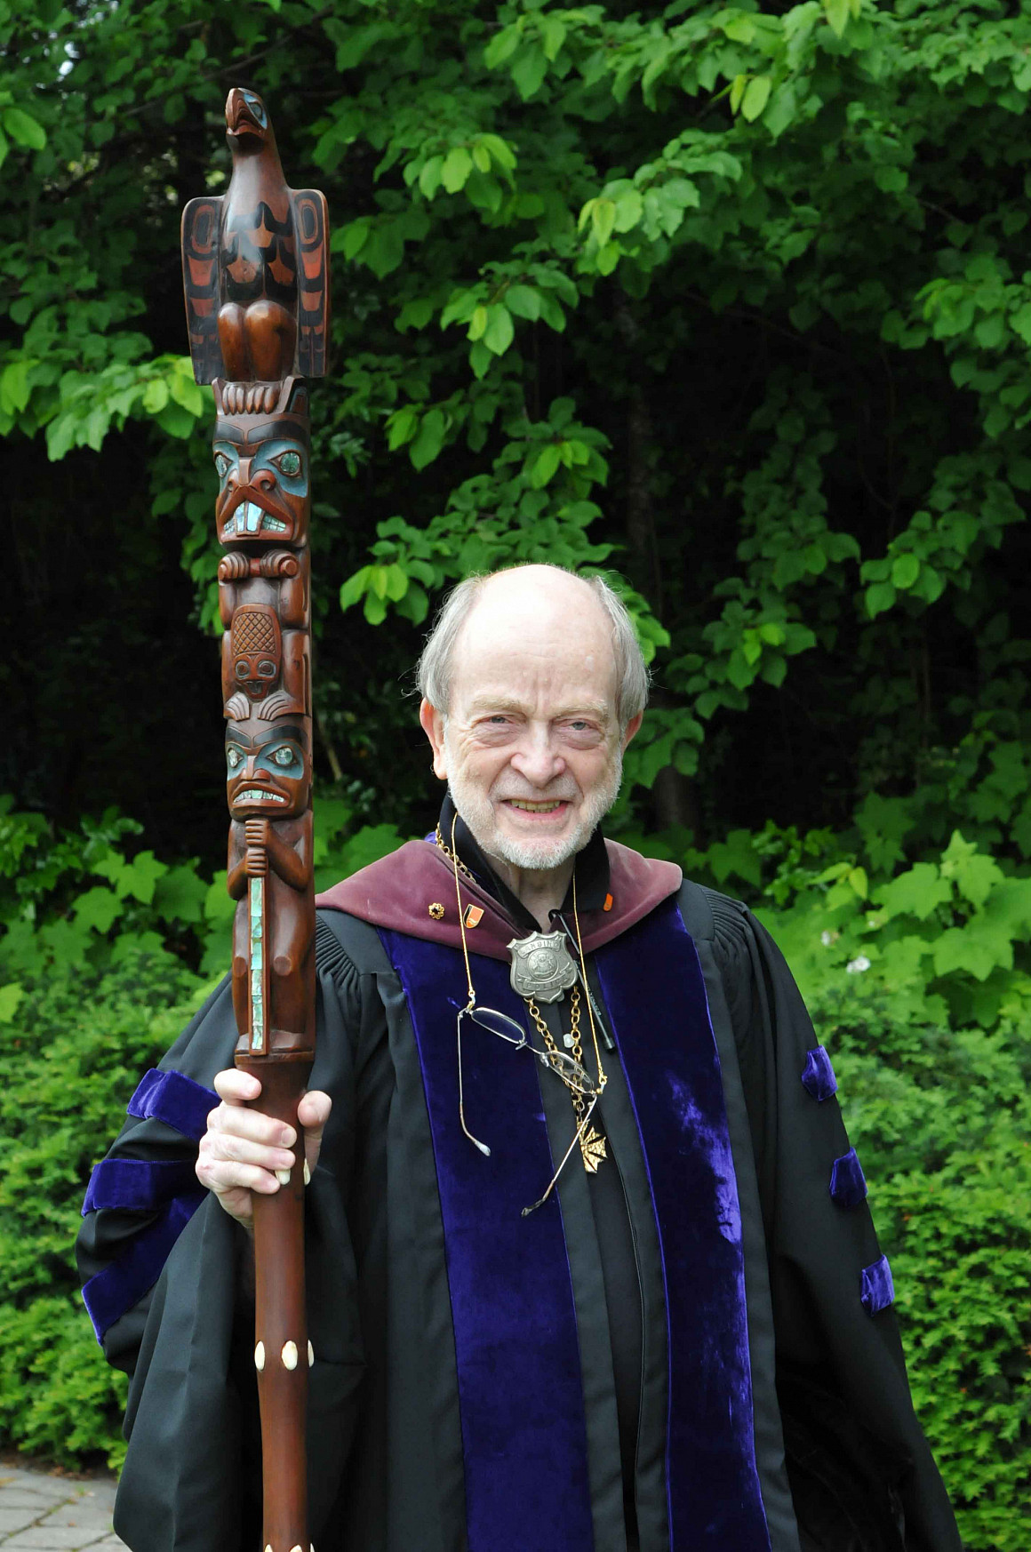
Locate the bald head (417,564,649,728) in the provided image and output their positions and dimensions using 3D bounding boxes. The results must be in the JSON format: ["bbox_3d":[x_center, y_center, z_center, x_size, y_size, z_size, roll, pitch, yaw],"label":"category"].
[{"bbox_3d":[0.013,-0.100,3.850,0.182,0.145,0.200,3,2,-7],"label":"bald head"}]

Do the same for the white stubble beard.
[{"bbox_3d":[0.015,0.019,3.800,0.138,0.117,0.100,3,2,-7],"label":"white stubble beard"}]

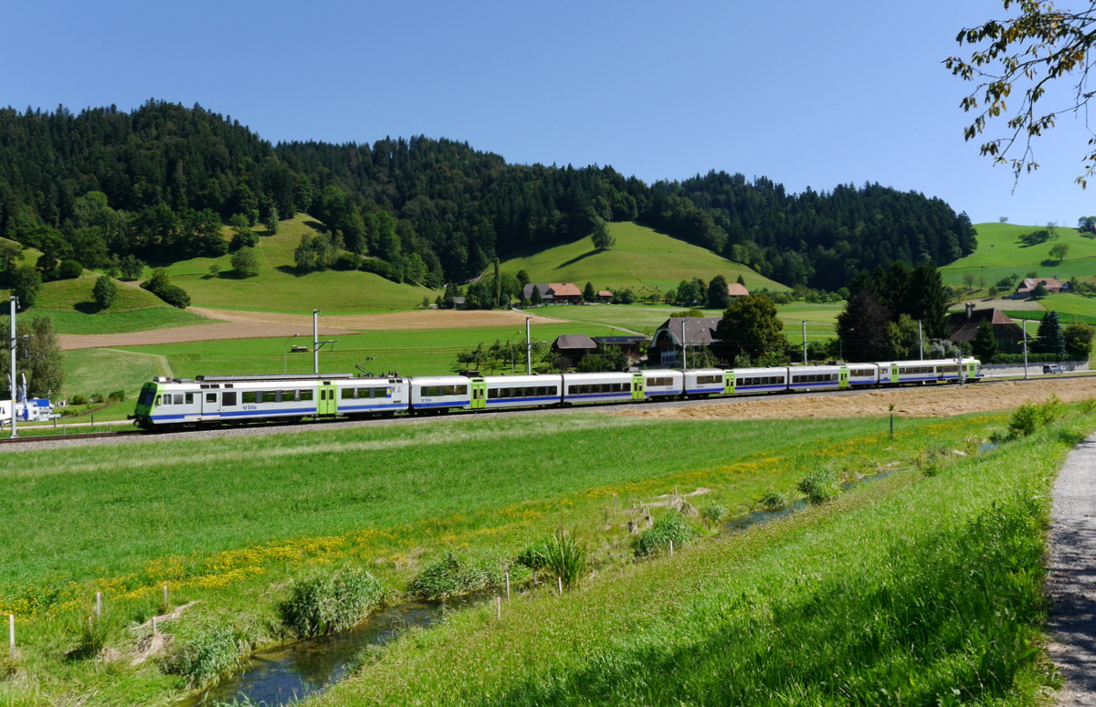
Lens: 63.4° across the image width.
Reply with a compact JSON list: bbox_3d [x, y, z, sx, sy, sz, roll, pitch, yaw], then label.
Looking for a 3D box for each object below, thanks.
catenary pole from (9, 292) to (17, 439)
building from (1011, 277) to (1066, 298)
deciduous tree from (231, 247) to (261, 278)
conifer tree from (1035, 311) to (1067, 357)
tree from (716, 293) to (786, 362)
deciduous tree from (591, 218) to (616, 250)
[{"bbox_3d":[-38.152,0.978,63.300,0.420,10.150,0.420,-5,-4,40],"label":"catenary pole"},{"bbox_3d":[268.584,-36.228,485.000,24.000,10.500,13.500,-2,-3,-7],"label":"building"},{"bbox_3d":[-151.527,-46.077,445.000,15.000,15.400,15.000,-3,-3,0],"label":"deciduous tree"},{"bbox_3d":[103.413,-3.750,182.000,6.000,10.400,6.000,-3,-3,0],"label":"conifer tree"},{"bbox_3d":[41.263,-4.914,180.000,13.800,14.400,13.800,-3,-3,0],"label":"tree"},{"bbox_3d":[38.023,-82.331,610.000,16.500,23.200,16.500,-3,-3,0],"label":"deciduous tree"}]

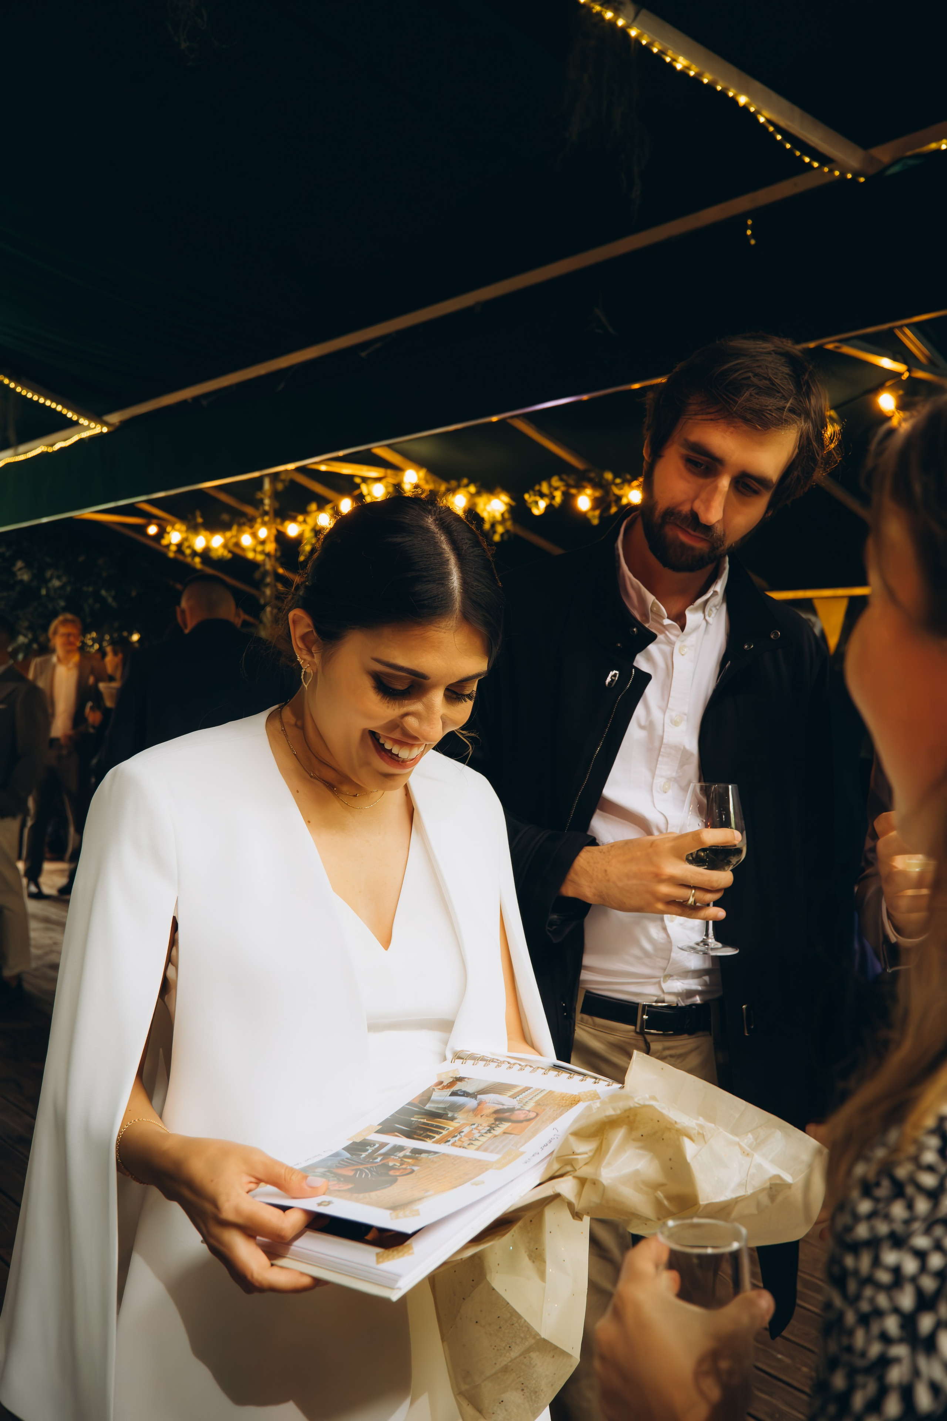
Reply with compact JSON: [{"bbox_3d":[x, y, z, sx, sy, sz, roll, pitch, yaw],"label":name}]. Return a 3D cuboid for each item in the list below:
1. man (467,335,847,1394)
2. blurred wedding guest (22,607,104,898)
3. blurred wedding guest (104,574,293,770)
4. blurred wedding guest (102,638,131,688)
[{"bbox_3d":[0.230,0.531,1.450,0.560,1.870,0.460,0,3,0],"label":"man"},{"bbox_3d":[-2.544,0.258,7.350,0.540,1.770,0.400,-2,4,-31],"label":"blurred wedding guest"},{"bbox_3d":[-0.788,0.474,3.500,0.550,1.760,0.360,0,3,-12],"label":"blurred wedding guest"},{"bbox_3d":[-2.221,0.312,7.400,0.480,1.660,0.350,2,3,27],"label":"blurred wedding guest"}]

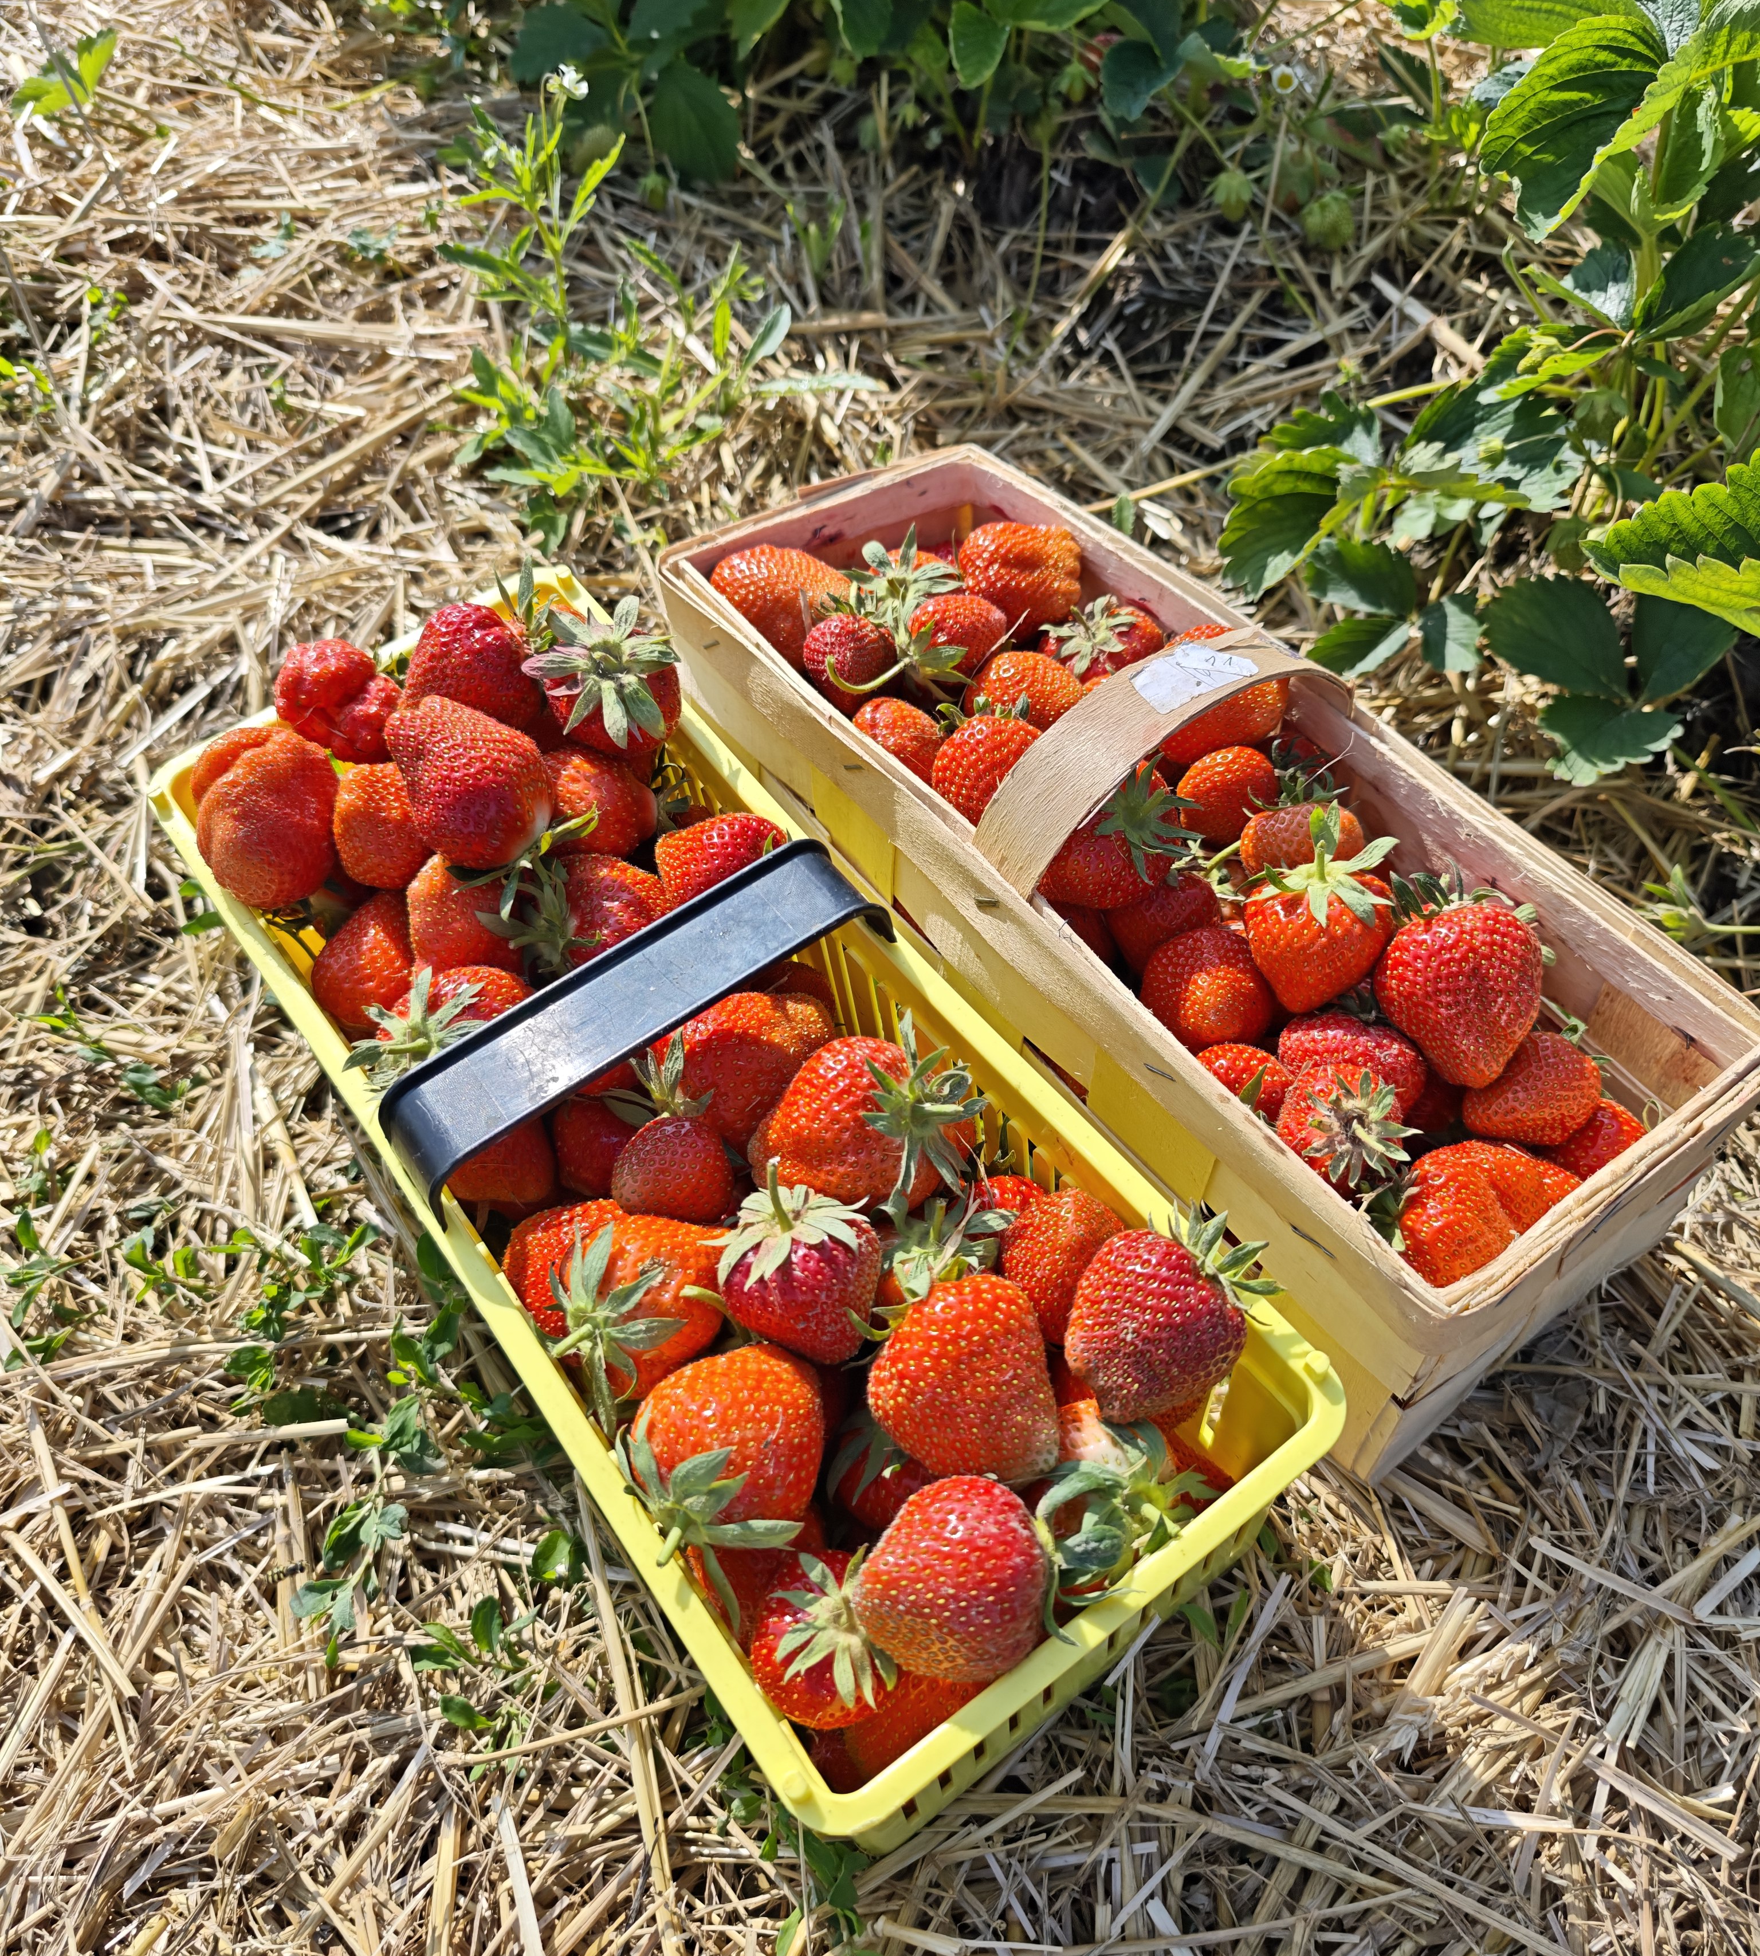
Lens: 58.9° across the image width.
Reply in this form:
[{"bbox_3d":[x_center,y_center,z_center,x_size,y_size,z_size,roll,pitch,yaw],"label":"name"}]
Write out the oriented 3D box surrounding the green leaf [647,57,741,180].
[{"bbox_3d":[-0.107,-0.495,0.900,0.052,0.014,0.072,-5,70,-8],"label":"green leaf"}]

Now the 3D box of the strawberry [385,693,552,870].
[{"bbox_3d":[-0.121,-0.058,0.460,0.045,0.054,0.043,-42,25,0],"label":"strawberry"}]

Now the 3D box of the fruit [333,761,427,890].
[{"bbox_3d":[-0.149,-0.046,0.470,0.034,0.038,0.034,-4,53,0],"label":"fruit"}]

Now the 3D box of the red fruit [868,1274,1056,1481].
[{"bbox_3d":[0.018,0.090,0.350,0.043,0.043,0.048,-31,65,0],"label":"red fruit"}]

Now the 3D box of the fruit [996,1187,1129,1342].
[{"bbox_3d":[0.048,0.077,0.414,0.037,0.044,0.037,6,38,-2],"label":"fruit"}]

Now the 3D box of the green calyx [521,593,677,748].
[{"bbox_3d":[-0.089,-0.098,0.511,0.047,0.043,0.047,0,69,0],"label":"green calyx"}]

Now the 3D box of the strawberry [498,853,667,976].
[{"bbox_3d":[-0.090,-0.018,0.483,0.052,0.038,0.038,-3,51,-25],"label":"strawberry"}]

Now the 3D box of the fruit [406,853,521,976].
[{"bbox_3d":[-0.128,-0.018,0.483,0.041,0.037,0.037,-8,19,35],"label":"fruit"}]

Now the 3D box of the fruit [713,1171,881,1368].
[{"bbox_3d":[-0.020,0.074,0.395,0.040,0.047,0.040,-17,21,0],"label":"fruit"}]

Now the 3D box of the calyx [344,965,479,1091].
[{"bbox_3d":[-0.120,0.013,0.403,0.039,0.037,0.017,12,11,11],"label":"calyx"}]

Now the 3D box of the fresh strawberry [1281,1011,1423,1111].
[{"bbox_3d":[0.149,0.029,0.492,0.044,0.040,0.040,-17,43,-40],"label":"fresh strawberry"}]

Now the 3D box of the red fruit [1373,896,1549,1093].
[{"bbox_3d":[0.160,0.002,0.431,0.046,0.045,0.054,5,75,0],"label":"red fruit"}]

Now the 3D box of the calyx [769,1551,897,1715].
[{"bbox_3d":[-0.009,0.146,0.352,0.034,0.013,0.036,0,47,-28],"label":"calyx"}]

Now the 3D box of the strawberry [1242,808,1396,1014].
[{"bbox_3d":[0.133,-0.019,0.472,0.045,0.055,0.045,-5,30,0],"label":"strawberry"}]

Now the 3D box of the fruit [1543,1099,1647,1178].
[{"bbox_3d":[0.228,0.056,0.499,0.036,0.038,0.036,44,33,-12],"label":"fruit"}]

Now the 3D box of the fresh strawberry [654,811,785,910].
[{"bbox_3d":[-0.048,-0.032,0.477,0.042,0.037,0.037,-22,16,14],"label":"fresh strawberry"}]

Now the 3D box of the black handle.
[{"bbox_3d":[-0.059,0.011,0.390,0.135,0.034,0.025,-34,59,-15],"label":"black handle"}]

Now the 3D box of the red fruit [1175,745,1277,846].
[{"bbox_3d":[0.126,-0.067,0.568,0.034,0.035,0.034,-22,63,-36],"label":"red fruit"}]

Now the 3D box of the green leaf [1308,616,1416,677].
[{"bbox_3d":[0.185,-0.129,0.602,0.046,0.016,0.036,-11,55,-7],"label":"green leaf"}]

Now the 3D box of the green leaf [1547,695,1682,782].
[{"bbox_3d":[0.271,-0.089,0.575,0.051,0.014,0.042,16,55,13],"label":"green leaf"}]

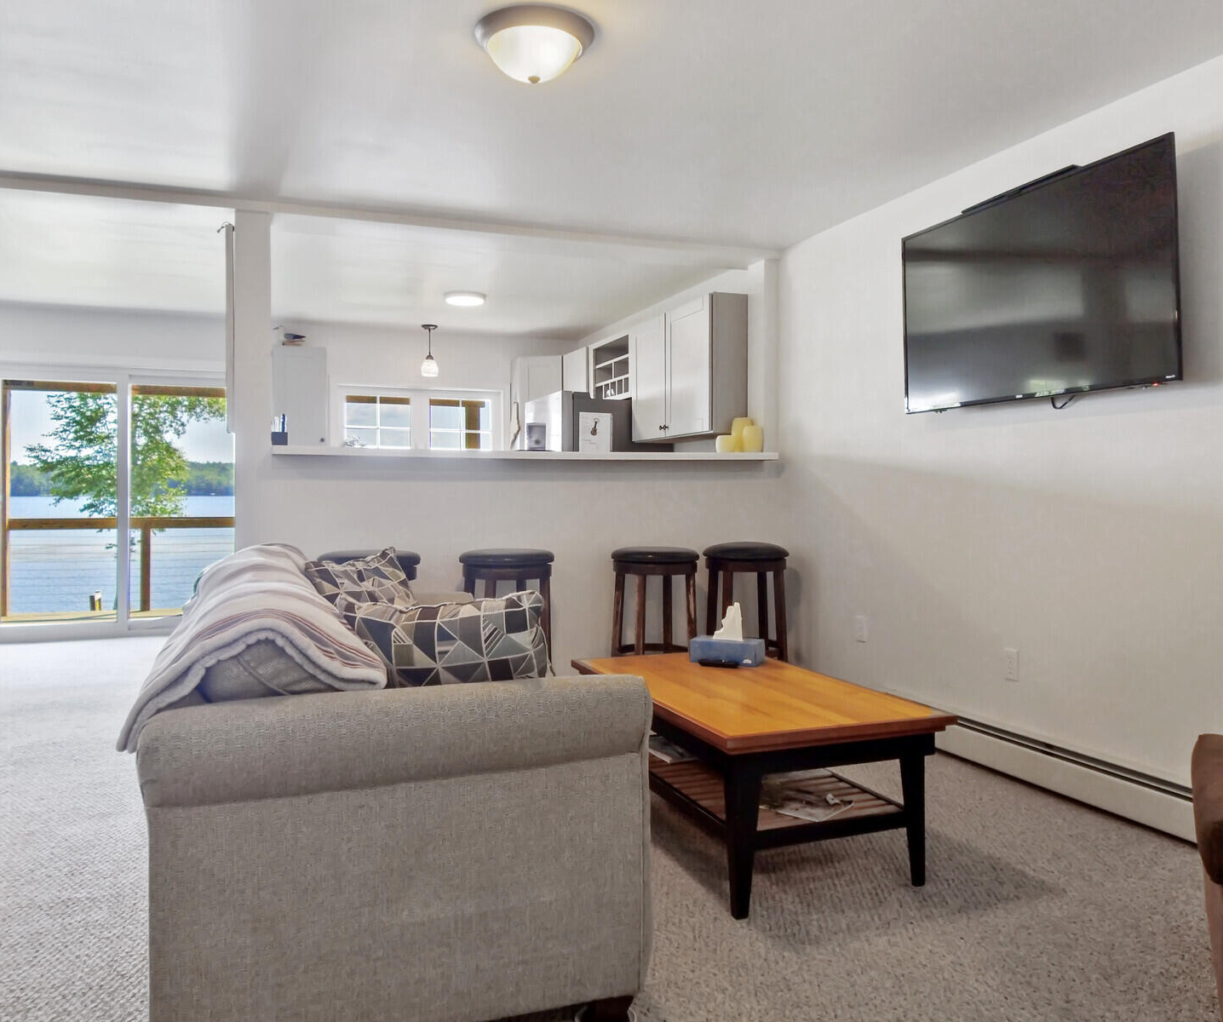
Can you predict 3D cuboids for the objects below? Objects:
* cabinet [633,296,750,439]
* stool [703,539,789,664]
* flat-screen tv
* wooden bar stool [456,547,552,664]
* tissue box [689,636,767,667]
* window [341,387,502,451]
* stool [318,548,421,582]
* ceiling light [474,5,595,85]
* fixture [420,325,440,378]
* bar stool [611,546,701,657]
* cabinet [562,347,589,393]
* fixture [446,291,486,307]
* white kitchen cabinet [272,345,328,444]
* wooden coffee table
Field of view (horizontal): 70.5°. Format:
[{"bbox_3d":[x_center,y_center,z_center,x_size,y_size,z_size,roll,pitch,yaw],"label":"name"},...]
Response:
[{"bbox_3d":[0.463,-0.872,5.518,0.270,0.800,1.080,-1,2,-23],"label":"cabinet"},{"bbox_3d":[0.683,0.575,4.374,0.440,0.822,0.440,0,1,0],"label":"stool"},{"bbox_3d":[1.442,-0.748,3.042,0.060,0.710,1.140,-4,3,-23],"label":"flat-screen tv"},{"bbox_3d":[-0.468,0.592,3.883,0.440,0.822,0.440,-1,2,-23],"label":"wooden bar stool"},{"bbox_3d":[0.394,0.473,2.927,0.227,0.075,0.112,0,2,26],"label":"tissue box"},{"bbox_3d":[-1.612,-0.703,7.409,1.360,0.680,0.120,-1,2,-23],"label":"window"},{"bbox_3d":[-0.979,0.574,3.531,0.420,0.790,0.420,-1,2,-23],"label":"stool"},{"bbox_3d":[-0.210,-1.248,2.392,0.330,0.137,0.330,0,1,0],"label":"ceiling light"},{"bbox_3d":[-1.377,-1.206,6.560,0.128,0.396,0.128,-1,2,-23],"label":"fixture"},{"bbox_3d":[0.206,0.561,4.034,0.420,0.780,0.420,0,1,0],"label":"bar stool"},{"bbox_3d":[-0.124,-0.977,6.483,0.320,0.400,0.520,-1,2,-23],"label":"cabinet"},{"bbox_3d":[-0.992,-1.442,5.879,0.295,0.045,0.295,0,1,0],"label":"fixture"},{"bbox_3d":[-2.290,-0.809,6.306,0.390,0.740,0.330,-1,2,-23],"label":"white kitchen cabinet"},{"bbox_3d":[0.407,0.792,2.791,0.710,0.472,1.110,-1,2,-21],"label":"wooden coffee table"}]

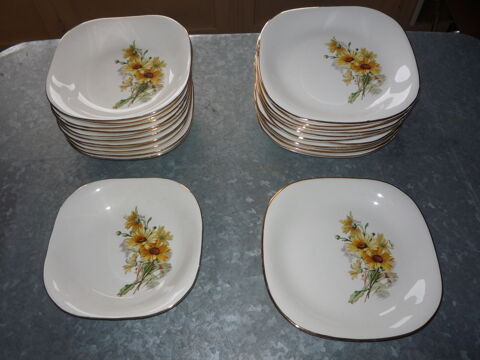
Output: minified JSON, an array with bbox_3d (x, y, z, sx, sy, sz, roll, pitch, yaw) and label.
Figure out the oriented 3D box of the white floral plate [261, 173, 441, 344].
[{"bbox_3d":[0.153,0.103,0.591,0.241,0.025,0.241,-1,58,0],"label":"white floral plate"}]

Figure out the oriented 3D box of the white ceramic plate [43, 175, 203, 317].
[{"bbox_3d":[-0.159,0.094,0.593,0.212,0.033,0.212,-1,58,0],"label":"white ceramic plate"}]

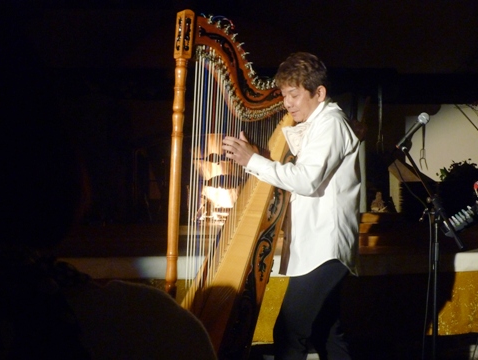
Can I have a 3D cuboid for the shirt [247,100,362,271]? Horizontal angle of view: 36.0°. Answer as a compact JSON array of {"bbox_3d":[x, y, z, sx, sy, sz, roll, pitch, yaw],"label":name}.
[{"bbox_3d":[0.262,0.035,3.020,0.460,0.720,0.500,-1,2,-20],"label":"shirt"}]

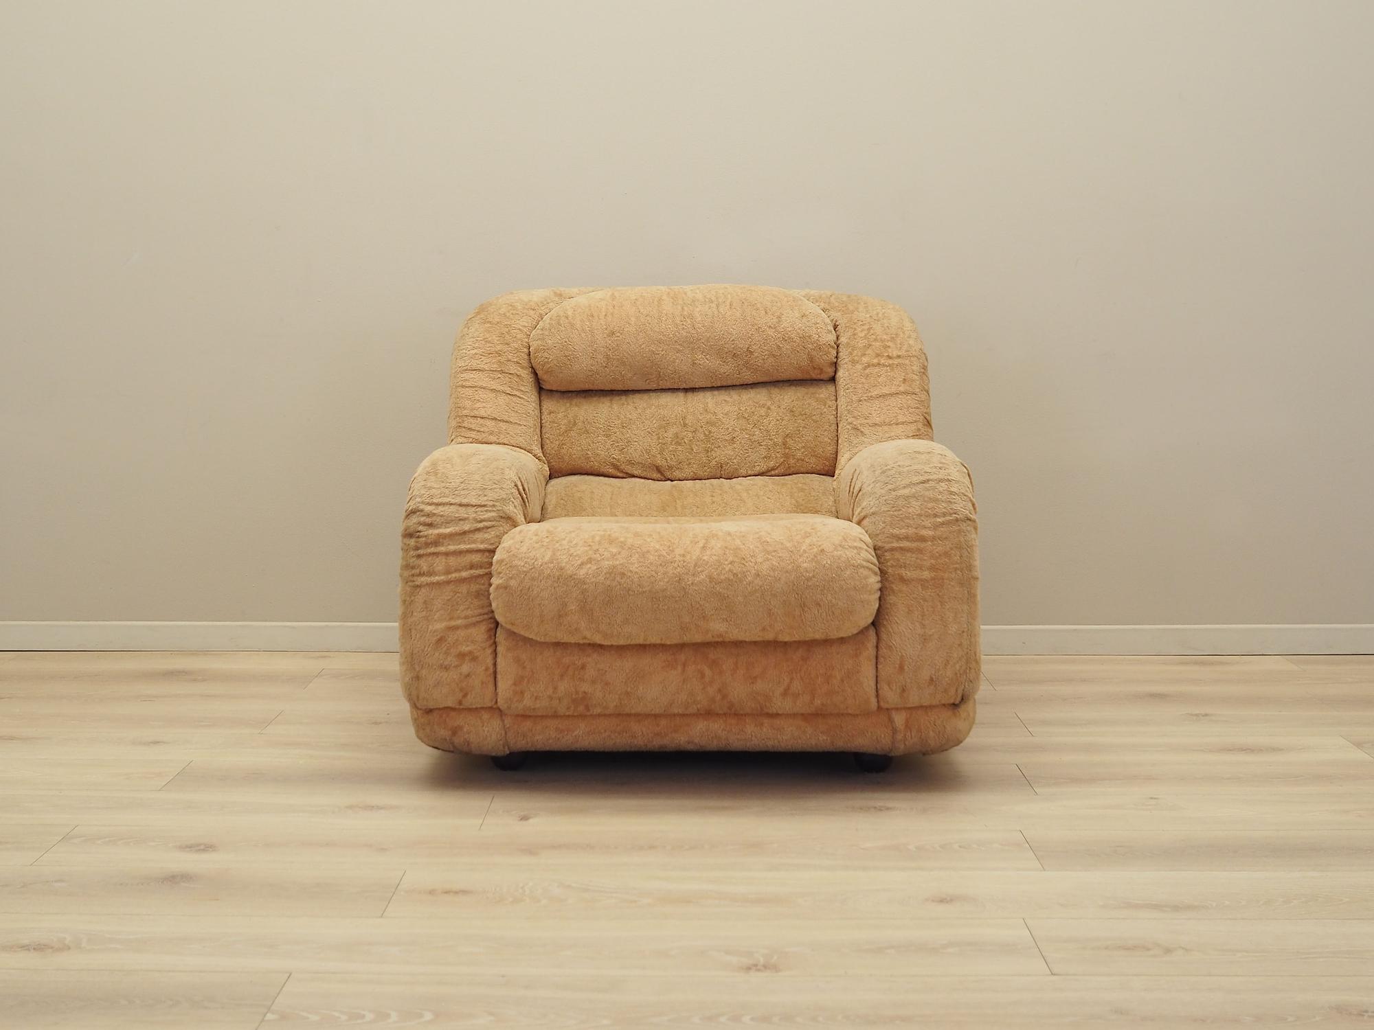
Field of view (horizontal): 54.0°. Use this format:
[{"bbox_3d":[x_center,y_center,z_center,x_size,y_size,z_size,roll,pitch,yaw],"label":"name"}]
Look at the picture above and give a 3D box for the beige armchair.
[{"bbox_3d":[0.008,-0.014,2.530,0.968,0.831,0.817,0,9,1],"label":"beige armchair"}]

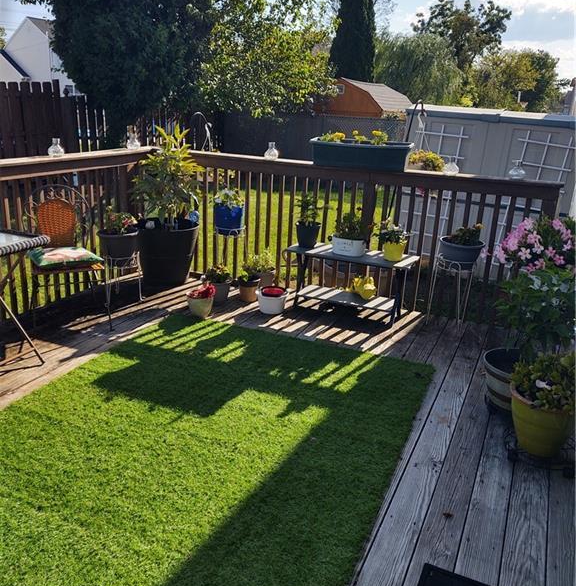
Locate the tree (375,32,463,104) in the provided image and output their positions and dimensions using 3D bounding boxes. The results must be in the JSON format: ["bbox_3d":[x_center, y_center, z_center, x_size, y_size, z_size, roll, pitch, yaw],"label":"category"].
[{"bbox_3d":[9.589,-16.209,46.342,6.941,7.415,6.941,6,18,10],"label":"tree"}]

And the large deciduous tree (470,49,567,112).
[{"bbox_3d":[17.361,-15.409,46.543,7.297,6.530,7.297,9,19,18],"label":"large deciduous tree"}]

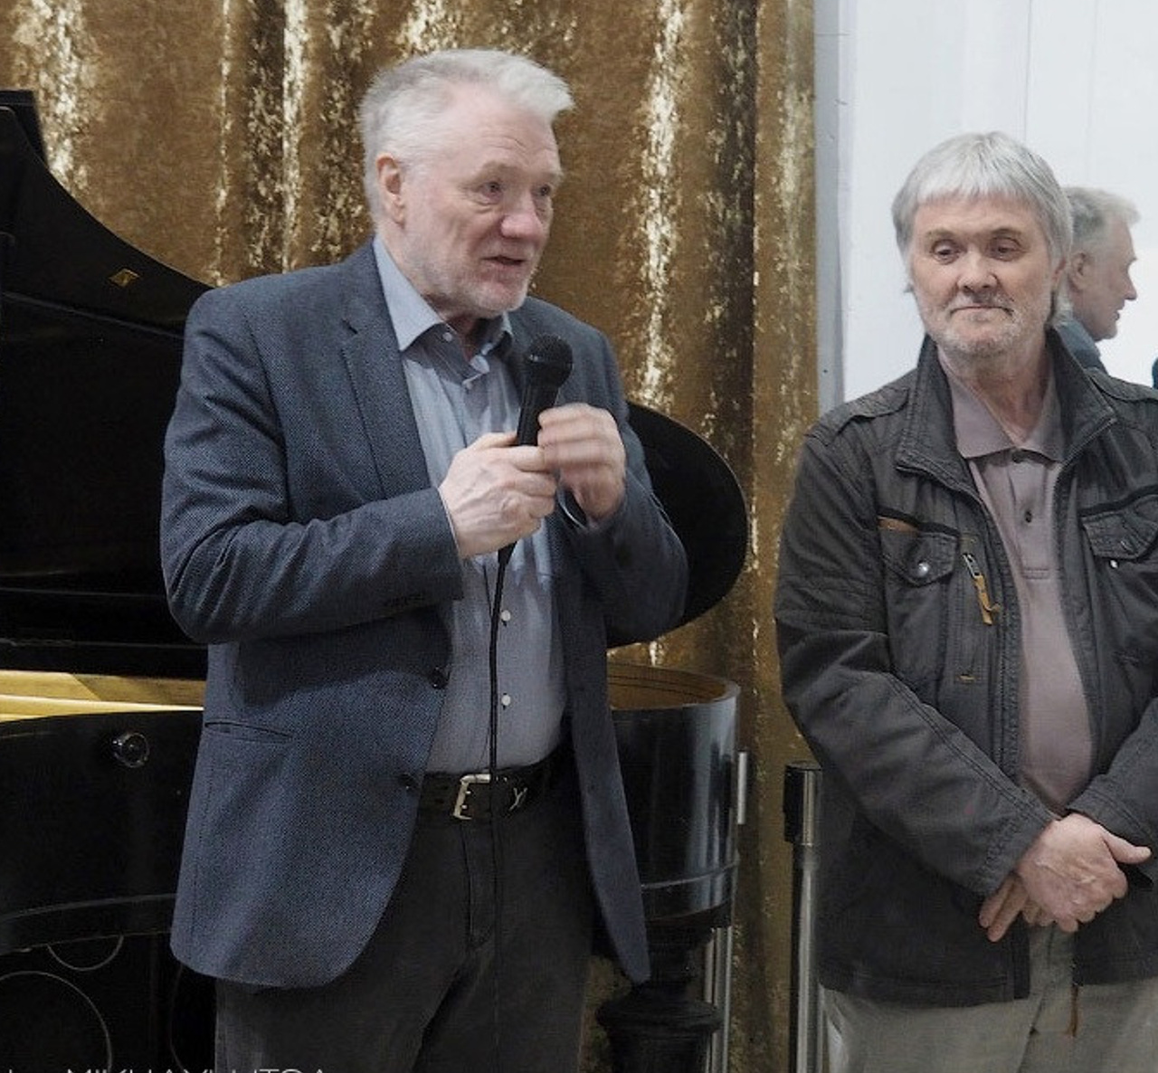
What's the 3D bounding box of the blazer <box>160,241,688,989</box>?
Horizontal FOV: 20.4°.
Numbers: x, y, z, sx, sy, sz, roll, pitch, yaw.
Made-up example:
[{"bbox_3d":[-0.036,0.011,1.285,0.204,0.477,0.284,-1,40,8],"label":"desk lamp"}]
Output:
[{"bbox_3d":[-0.160,0.081,3.320,0.590,0.775,0.400,-1,4,-31],"label":"blazer"}]

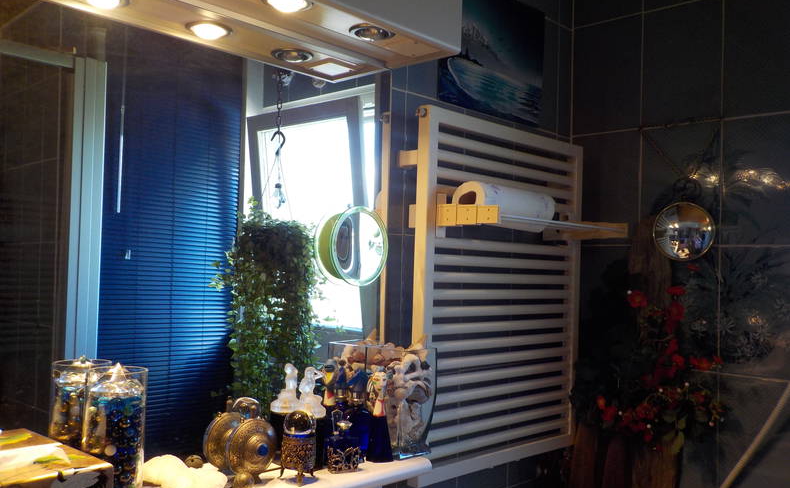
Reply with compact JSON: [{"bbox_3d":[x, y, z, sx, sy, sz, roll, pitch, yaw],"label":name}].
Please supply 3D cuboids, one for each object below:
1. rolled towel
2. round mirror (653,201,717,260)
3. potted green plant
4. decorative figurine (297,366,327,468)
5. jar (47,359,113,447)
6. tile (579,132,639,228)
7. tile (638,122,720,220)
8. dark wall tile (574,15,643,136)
[{"bbox_3d":[0.234,-0.075,1.431,0.090,0.090,0.250,0,-2,44],"label":"rolled towel"},{"bbox_3d":[0.691,-0.030,1.633,0.147,0.146,0.040,0,-2,45],"label":"round mirror"},{"bbox_3d":[-0.443,0.228,2.378,0.350,0.710,0.320,2,-2,-10],"label":"potted green plant"},{"bbox_3d":[-0.141,0.293,1.170,0.045,0.160,0.045,1,-2,22],"label":"decorative figurine"},{"bbox_3d":[-0.453,0.261,0.985,0.077,0.196,0.077,0,-2,45],"label":"jar"},{"bbox_3d":[0.558,-0.143,1.825,0.200,0.300,0.010,0,-2,45],"label":"tile"},{"bbox_3d":[0.701,-0.143,1.685,0.200,0.300,0.010,0,-2,45],"label":"tile"},{"bbox_3d":[0.565,-0.445,1.833,0.200,0.300,0.010,0,-2,44],"label":"dark wall tile"}]

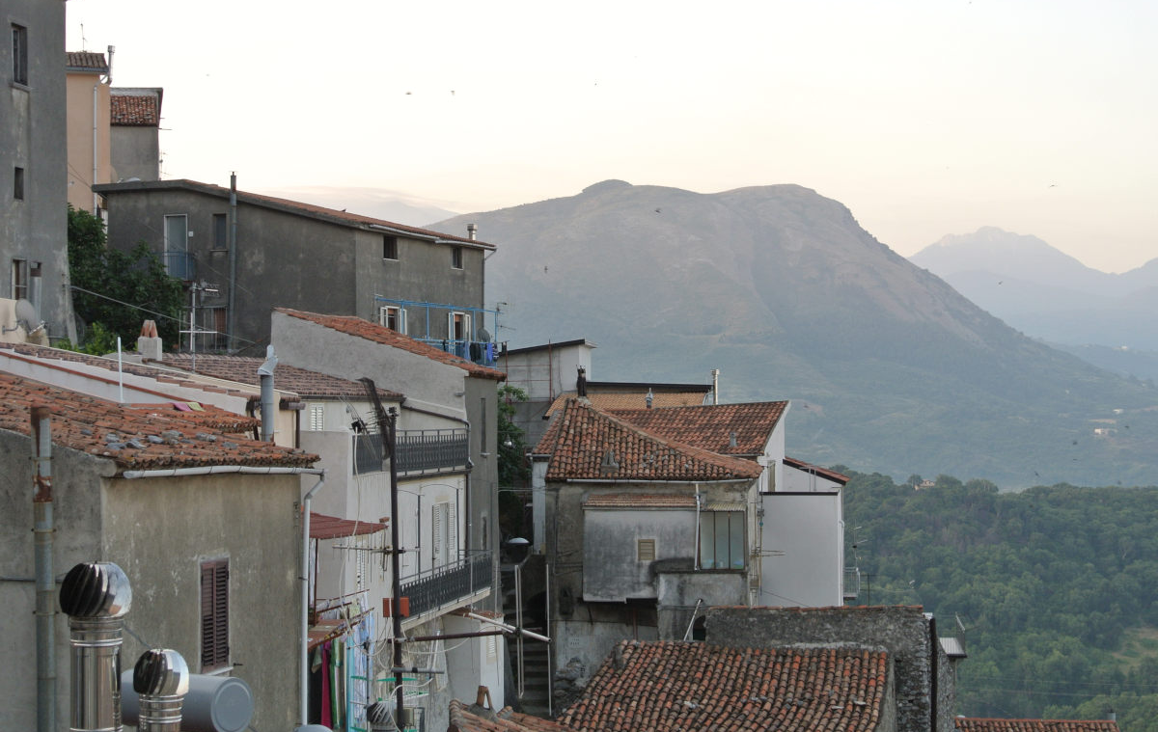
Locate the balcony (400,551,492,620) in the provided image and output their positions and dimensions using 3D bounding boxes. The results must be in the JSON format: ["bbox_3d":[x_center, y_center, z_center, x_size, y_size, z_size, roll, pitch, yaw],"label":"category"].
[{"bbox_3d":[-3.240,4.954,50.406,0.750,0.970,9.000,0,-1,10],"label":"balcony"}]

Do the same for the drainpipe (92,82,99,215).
[{"bbox_3d":[-18.078,-8.147,83.000,0.120,5.300,0.120,0,-1,-6],"label":"drainpipe"}]

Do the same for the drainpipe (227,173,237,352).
[{"bbox_3d":[-11.398,-3.399,72.800,0.180,6.000,0.180,1,-1,3],"label":"drainpipe"}]

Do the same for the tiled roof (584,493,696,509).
[{"bbox_3d":[1.745,3.927,64.500,3.300,0.420,1.150,0,-1,9],"label":"tiled roof"}]

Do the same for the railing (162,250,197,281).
[{"bbox_3d":[-13.196,-3.248,72.600,1.300,1.120,0.900,0,-1,3],"label":"railing"}]

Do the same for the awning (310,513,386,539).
[{"bbox_3d":[-5.120,3.000,42.100,1.950,0.420,4.400,0,-1,10],"label":"awning"}]

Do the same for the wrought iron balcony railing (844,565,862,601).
[{"bbox_3d":[9.789,7.786,79.500,0.650,1.150,1.400,0,-1,-3],"label":"wrought iron balcony railing"}]

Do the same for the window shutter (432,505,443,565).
[{"bbox_3d":[-3.356,4.353,52.750,0.080,2.100,0.550,0,-1,10],"label":"window shutter"}]

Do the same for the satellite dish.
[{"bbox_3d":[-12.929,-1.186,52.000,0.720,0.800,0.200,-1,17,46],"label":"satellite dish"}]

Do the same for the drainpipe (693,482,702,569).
[{"bbox_3d":[3.517,4.766,66.100,0.140,2.600,0.180,2,-1,0],"label":"drainpipe"}]

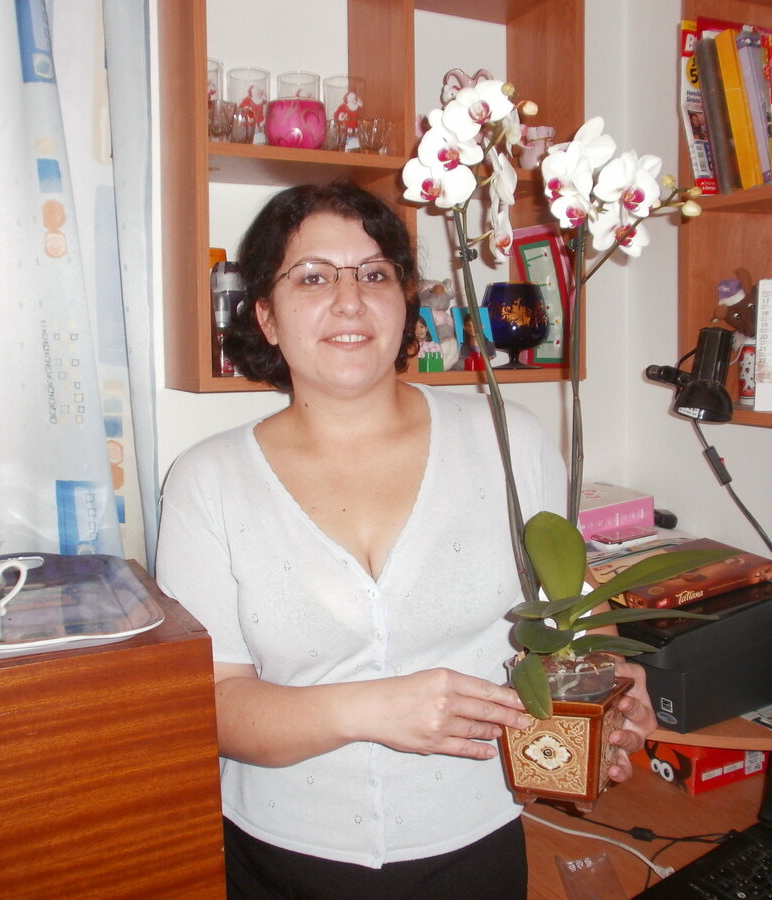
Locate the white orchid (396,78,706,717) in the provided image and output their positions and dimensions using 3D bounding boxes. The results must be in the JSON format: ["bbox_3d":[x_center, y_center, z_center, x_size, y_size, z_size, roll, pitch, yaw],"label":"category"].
[{"bbox_3d":[0.163,-0.044,0.860,0.300,0.600,0.210,0,6,3],"label":"white orchid"}]

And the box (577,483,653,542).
[{"bbox_3d":[0.333,0.106,1.526,0.190,0.052,0.143,-8,12,-26],"label":"box"}]

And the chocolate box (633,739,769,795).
[{"bbox_3d":[0.462,0.435,1.341,0.175,0.057,0.170,-4,7,-27],"label":"chocolate box"}]

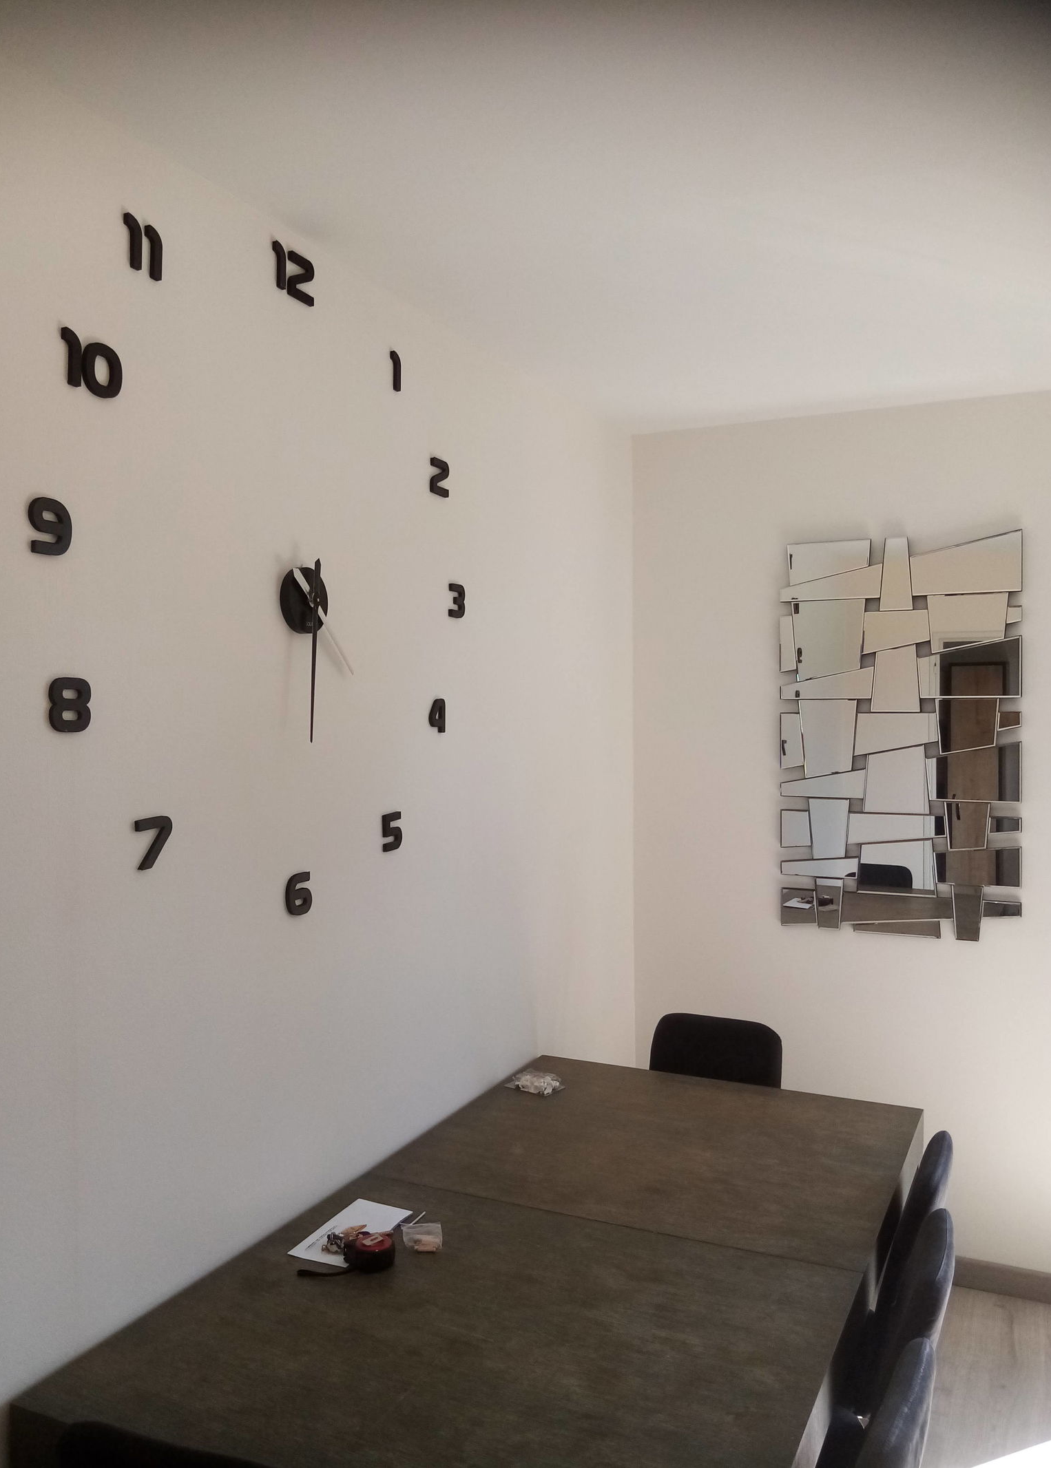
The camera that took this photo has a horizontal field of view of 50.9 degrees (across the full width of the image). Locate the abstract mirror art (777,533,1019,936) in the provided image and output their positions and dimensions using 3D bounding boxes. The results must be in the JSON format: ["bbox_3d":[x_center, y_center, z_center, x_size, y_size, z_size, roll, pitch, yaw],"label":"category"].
[{"bbox_3d":[1.068,0.008,3.177,0.660,1.150,0.033,0,2,26],"label":"abstract mirror art"}]

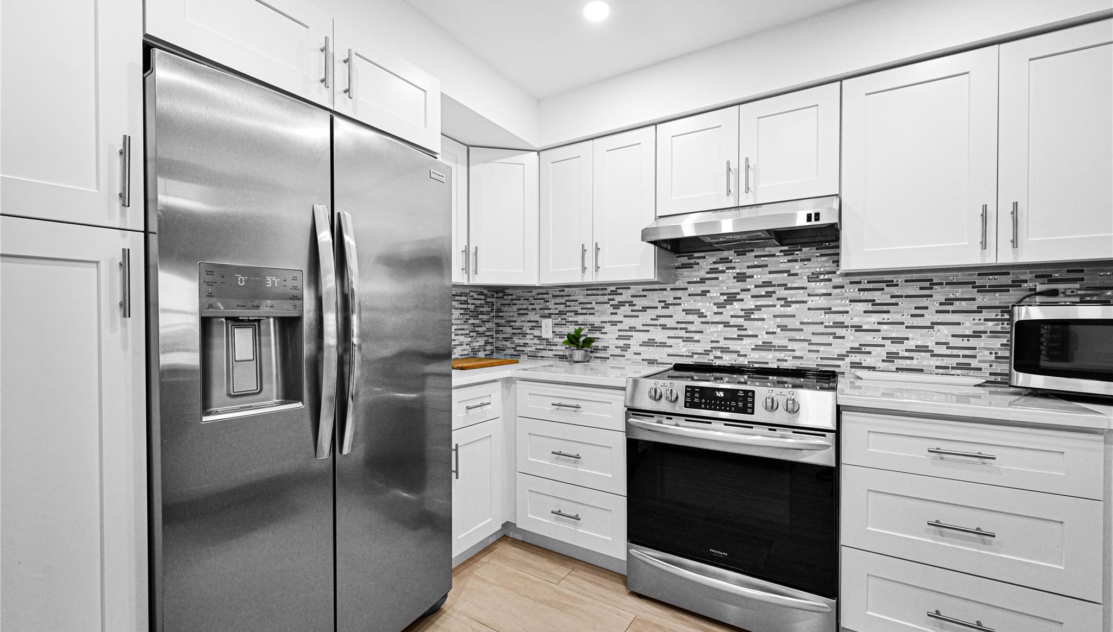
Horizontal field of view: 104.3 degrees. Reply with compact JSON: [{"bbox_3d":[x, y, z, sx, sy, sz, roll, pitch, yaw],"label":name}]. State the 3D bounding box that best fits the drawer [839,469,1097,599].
[{"bbox_3d":[1.363,0.652,1.542,0.599,0.283,0.500,0,1,31],"label":"drawer"}]

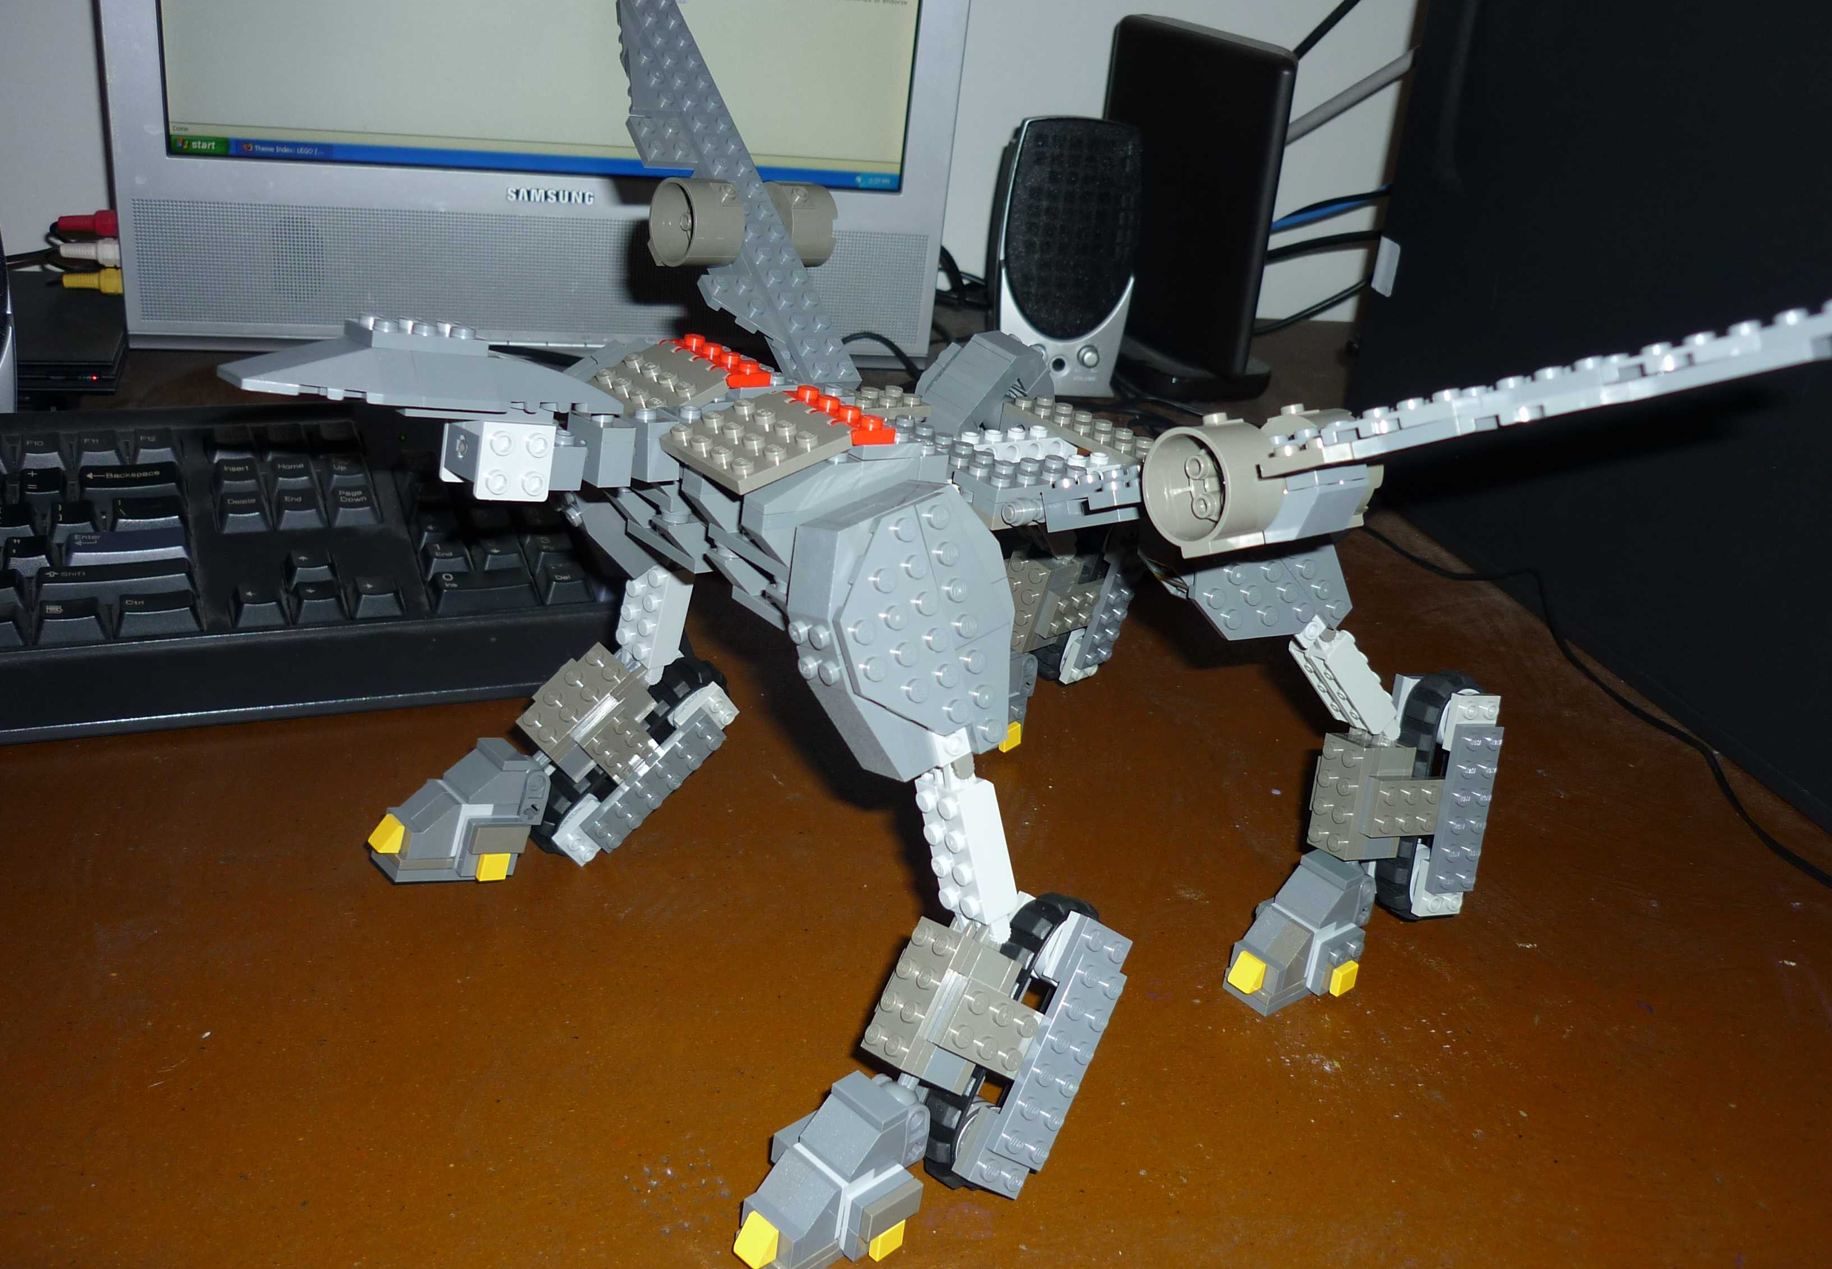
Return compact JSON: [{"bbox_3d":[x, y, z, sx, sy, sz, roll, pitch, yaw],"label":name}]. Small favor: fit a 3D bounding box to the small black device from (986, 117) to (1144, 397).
[{"bbox_3d":[0.089,-0.227,1.017,0.079,0.160,0.080,2,25,-8],"label":"small black device"}]

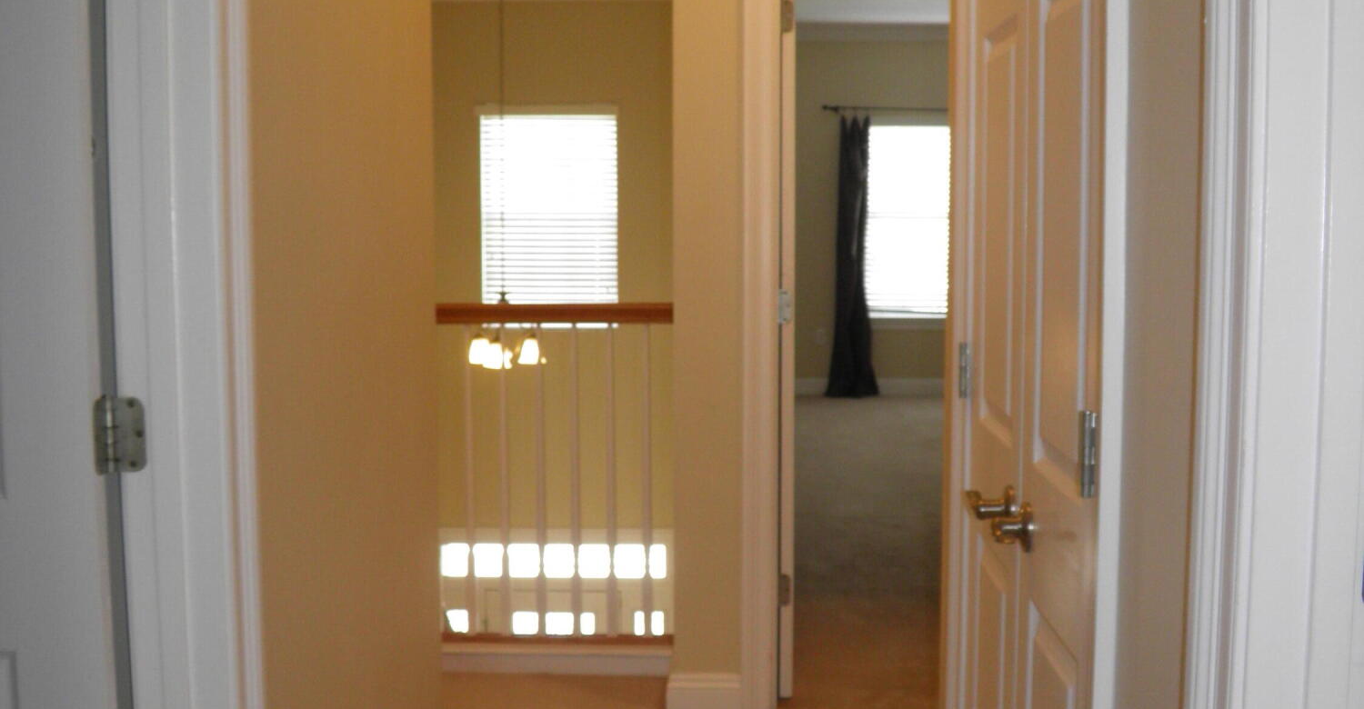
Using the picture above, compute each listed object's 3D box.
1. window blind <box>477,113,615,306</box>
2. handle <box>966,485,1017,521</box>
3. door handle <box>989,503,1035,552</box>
[{"bbox_3d":[-0.829,-0.842,9.226,0.870,1.370,0.090,0,5,2],"label":"window blind"},{"bbox_3d":[0.430,0.207,2.053,0.060,0.064,0.130,0,5,2],"label":"handle"},{"bbox_3d":[0.421,0.220,1.884,0.060,0.064,0.130,0,5,2],"label":"door handle"}]

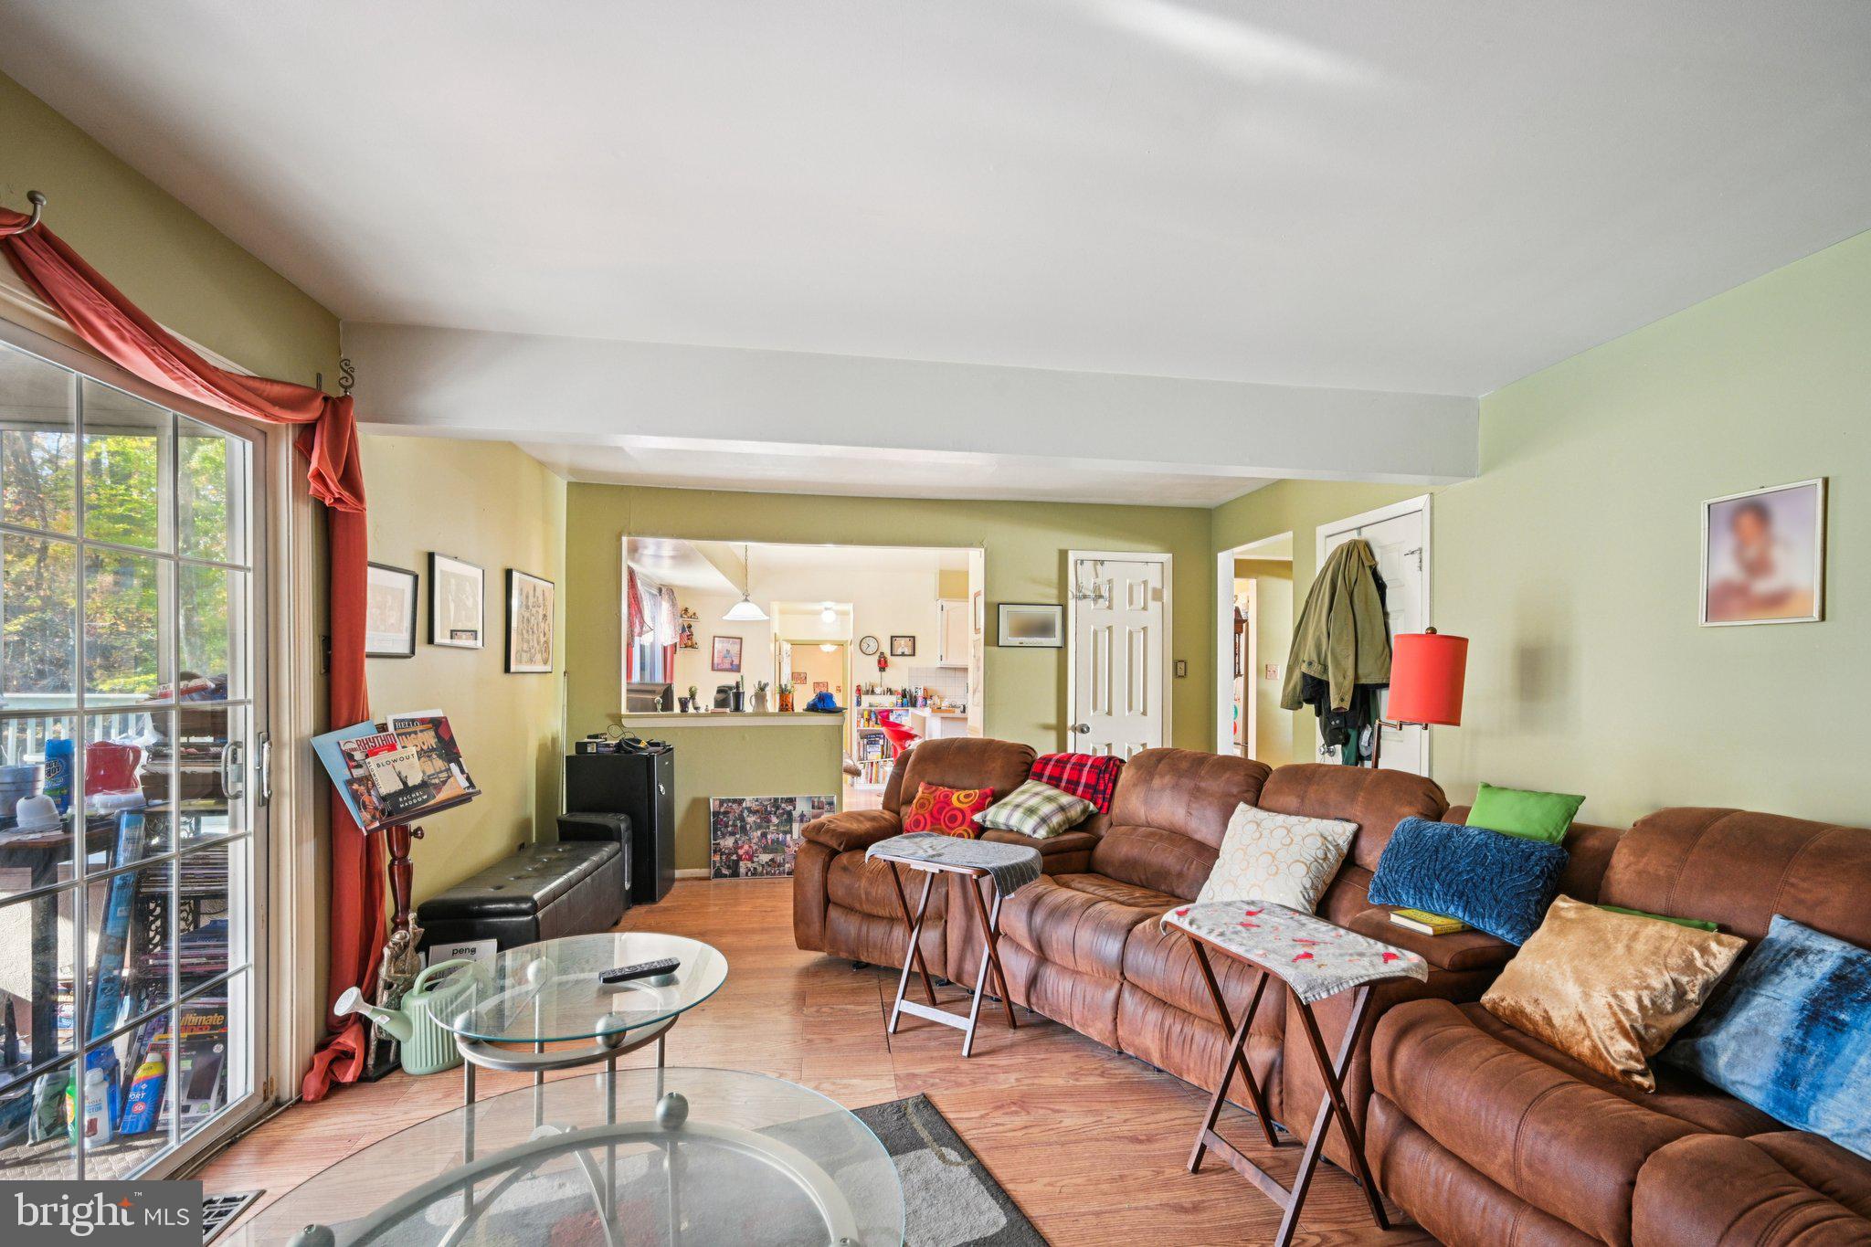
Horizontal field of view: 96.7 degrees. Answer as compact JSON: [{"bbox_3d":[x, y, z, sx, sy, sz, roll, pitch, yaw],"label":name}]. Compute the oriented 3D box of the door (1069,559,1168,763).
[{"bbox_3d":[1.250,0.575,5.690,0.700,2.070,0.060,0,-1,-9],"label":"door"}]

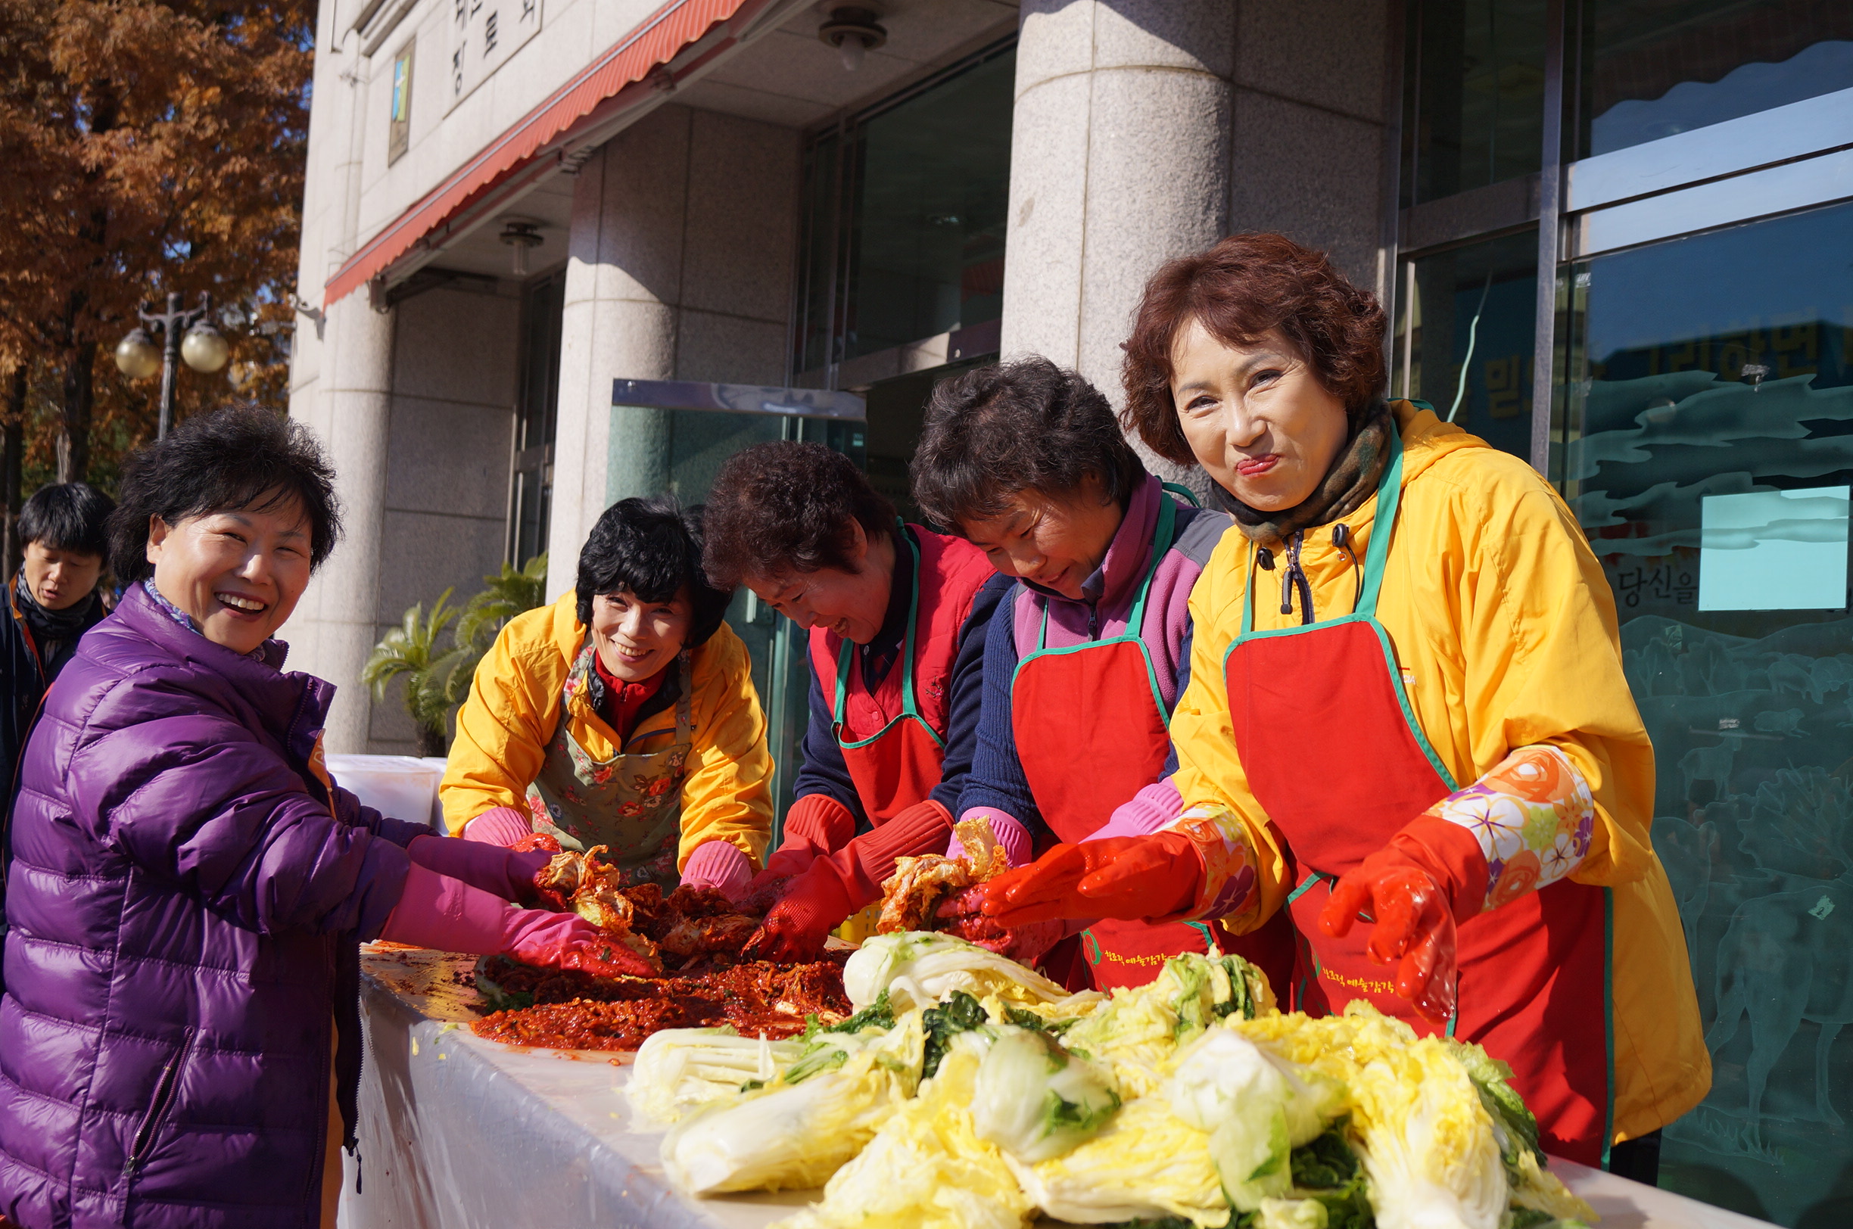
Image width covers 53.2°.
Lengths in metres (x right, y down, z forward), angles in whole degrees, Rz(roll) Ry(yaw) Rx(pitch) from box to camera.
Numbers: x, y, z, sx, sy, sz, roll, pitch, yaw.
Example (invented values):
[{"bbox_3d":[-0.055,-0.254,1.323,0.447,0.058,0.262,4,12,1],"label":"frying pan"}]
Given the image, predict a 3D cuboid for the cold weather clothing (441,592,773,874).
[{"bbox_3d":[-0.427,0.224,2.502,0.460,0.520,0.420,3,-2,-13],"label":"cold weather clothing"}]

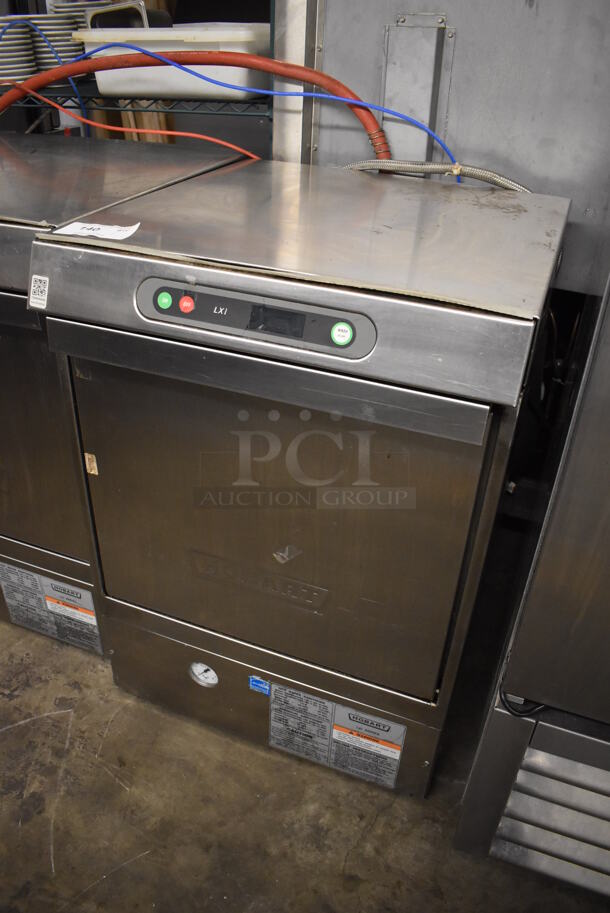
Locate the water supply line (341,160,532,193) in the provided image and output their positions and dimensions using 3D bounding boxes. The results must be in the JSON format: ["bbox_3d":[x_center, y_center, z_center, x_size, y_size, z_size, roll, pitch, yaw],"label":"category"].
[{"bbox_3d":[0.245,-0.534,1.288,0.360,0.045,0.045,15,34,19],"label":"water supply line"}]

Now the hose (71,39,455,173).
[{"bbox_3d":[-0.100,-0.692,1.348,0.830,0.190,0.100,14,34,17],"label":"hose"}]

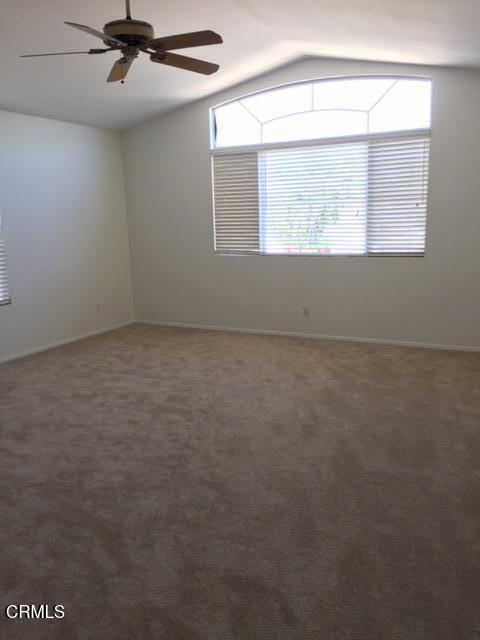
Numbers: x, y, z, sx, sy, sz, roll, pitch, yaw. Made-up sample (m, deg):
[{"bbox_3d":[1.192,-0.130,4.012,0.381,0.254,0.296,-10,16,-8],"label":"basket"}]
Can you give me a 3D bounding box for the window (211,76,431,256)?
[{"bbox_3d":[0.769,-1.604,5.794,2.429,1.825,0.120,4,12,27],"label":"window"}]

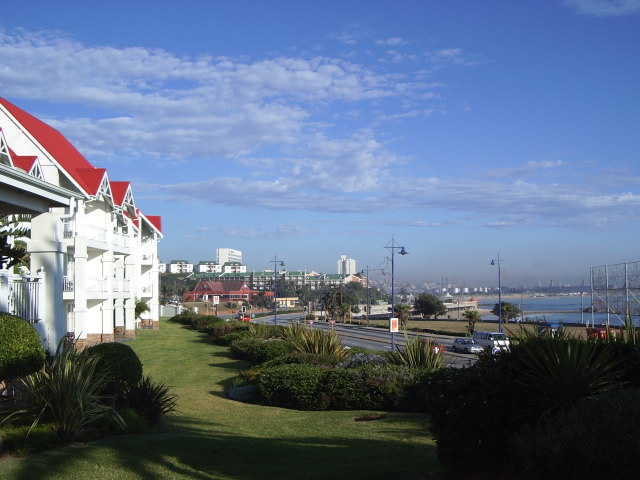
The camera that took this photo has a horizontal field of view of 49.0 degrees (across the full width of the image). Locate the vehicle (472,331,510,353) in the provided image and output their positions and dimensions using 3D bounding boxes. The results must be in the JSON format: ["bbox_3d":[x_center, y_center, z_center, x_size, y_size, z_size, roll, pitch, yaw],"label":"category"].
[{"bbox_3d":[17.605,10.489,71.915,1.750,1.900,4.500,1,-4,-15],"label":"vehicle"}]

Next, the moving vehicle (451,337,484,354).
[{"bbox_3d":[14.985,10.663,70.899,1.680,1.400,4.300,1,-4,-15],"label":"moving vehicle"}]

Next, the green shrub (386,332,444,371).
[{"bbox_3d":[3.126,3.732,23.000,1.900,1.500,1.800,0,-4,0],"label":"green shrub"}]

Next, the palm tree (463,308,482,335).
[{"bbox_3d":[19.969,10.672,92.000,2.600,3.400,2.600,0,-4,0],"label":"palm tree"}]

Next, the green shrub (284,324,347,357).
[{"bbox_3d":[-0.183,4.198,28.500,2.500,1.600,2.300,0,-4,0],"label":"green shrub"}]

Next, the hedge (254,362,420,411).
[{"bbox_3d":[0.371,3.050,14.913,3.500,1.000,1.700,0,-4,0],"label":"hedge"}]

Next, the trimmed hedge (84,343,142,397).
[{"bbox_3d":[-4.592,2.929,15.624,1.300,1.250,1.300,0,-4,0],"label":"trimmed hedge"}]

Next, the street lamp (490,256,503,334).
[{"bbox_3d":[26.124,7.923,103.698,2.400,11.800,0.800,-1,-5,17],"label":"street lamp"}]

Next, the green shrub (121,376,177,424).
[{"bbox_3d":[-4.004,3.769,16.500,1.300,1.150,1.250,0,-4,0],"label":"green shrub"}]

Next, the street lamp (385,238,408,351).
[{"bbox_3d":[7.870,5.603,72.283,2.600,11.700,0.900,1,-5,-17],"label":"street lamp"}]

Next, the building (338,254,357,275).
[{"bbox_3d":[36.792,38.130,940.000,24.000,37.000,22.000,1,-4,-11],"label":"building"}]

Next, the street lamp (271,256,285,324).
[{"bbox_3d":[-5.858,7.323,98.000,2.200,10.300,0.700,2,-5,-22],"label":"street lamp"}]

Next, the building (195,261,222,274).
[{"bbox_3d":[-74.573,18.900,469.910,17.500,10.000,12.000,1,-4,-15],"label":"building"}]

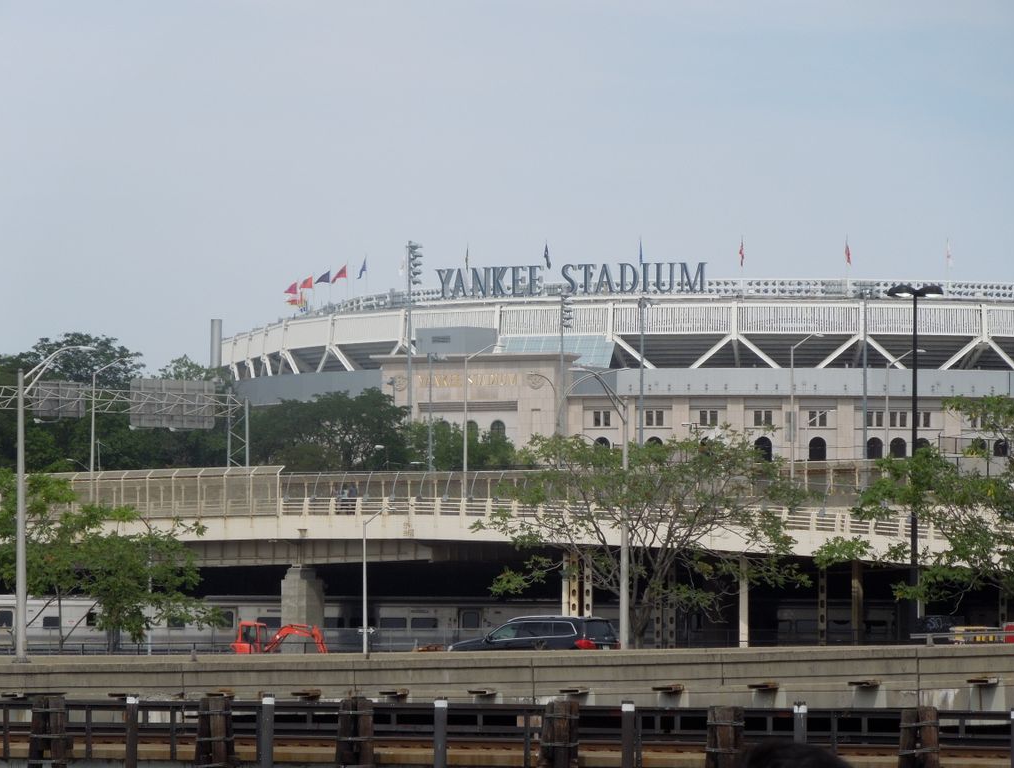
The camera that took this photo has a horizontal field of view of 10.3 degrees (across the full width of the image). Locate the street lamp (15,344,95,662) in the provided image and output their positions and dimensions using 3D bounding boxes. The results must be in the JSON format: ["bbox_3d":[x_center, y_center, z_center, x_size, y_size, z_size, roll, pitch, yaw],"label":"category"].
[{"bbox_3d":[-13.232,3.589,166.484,0.400,9.200,3.600,-2,-3,36],"label":"street lamp"}]

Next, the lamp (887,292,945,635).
[{"bbox_3d":[13.142,2.931,182.000,1.870,12.200,0.700,0,-2,0],"label":"lamp"}]

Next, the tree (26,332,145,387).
[{"bbox_3d":[-31.332,2.416,420.000,8.900,12.000,8.500,0,-2,0],"label":"tree"}]

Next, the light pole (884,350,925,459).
[{"bbox_3d":[20.038,2.527,286.159,0.400,8.600,2.900,-2,-3,41],"label":"light pole"}]

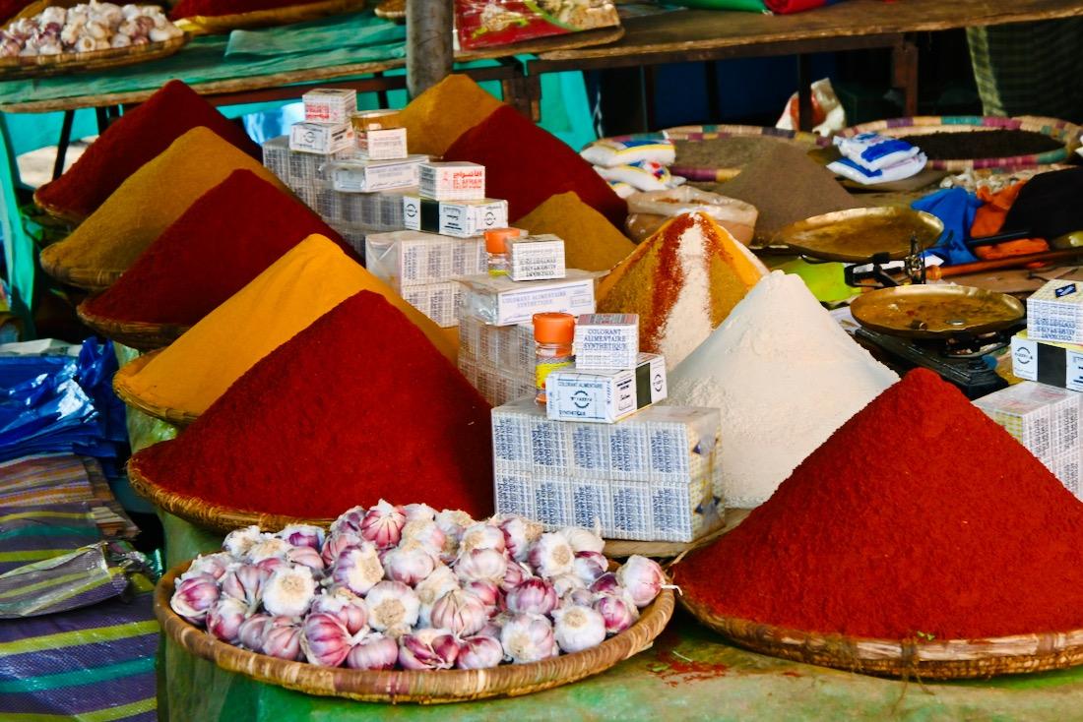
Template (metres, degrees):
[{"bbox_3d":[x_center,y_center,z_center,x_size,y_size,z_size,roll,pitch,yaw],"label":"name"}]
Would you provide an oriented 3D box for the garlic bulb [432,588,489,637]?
[{"bbox_3d":[-0.076,0.231,1.990,0.051,0.051,0.046,-8,52,11],"label":"garlic bulb"}]

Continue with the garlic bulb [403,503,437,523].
[{"bbox_3d":[-0.128,0.166,2.310,0.048,0.046,0.048,0,14,0],"label":"garlic bulb"}]

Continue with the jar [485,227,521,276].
[{"bbox_3d":[-0.051,-0.126,2.904,0.048,0.099,0.048,0,12,0],"label":"jar"}]

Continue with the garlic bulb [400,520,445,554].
[{"bbox_3d":[-0.117,0.175,2.140,0.046,0.046,0.043,-1,37,16],"label":"garlic bulb"}]

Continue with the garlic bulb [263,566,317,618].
[{"bbox_3d":[-0.242,0.222,2.082,0.051,0.051,0.046,4,-20,-12],"label":"garlic bulb"}]

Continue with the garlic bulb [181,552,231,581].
[{"bbox_3d":[-0.348,0.216,2.246,0.050,0.044,0.050,0,12,0],"label":"garlic bulb"}]

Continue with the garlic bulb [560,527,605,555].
[{"bbox_3d":[0.042,0.197,2.326,0.048,0.049,0.048,19,24,0],"label":"garlic bulb"}]

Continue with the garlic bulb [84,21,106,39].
[{"bbox_3d":[-1.061,-0.788,5.150,0.053,0.047,0.053,0,12,0],"label":"garlic bulb"}]

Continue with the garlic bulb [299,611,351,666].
[{"bbox_3d":[-0.196,0.253,1.965,0.046,0.050,0.050,-6,0,15],"label":"garlic bulb"}]

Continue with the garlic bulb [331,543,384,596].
[{"bbox_3d":[-0.178,0.203,2.106,0.051,0.051,0.047,11,-18,-36],"label":"garlic bulb"}]

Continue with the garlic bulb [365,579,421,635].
[{"bbox_3d":[-0.143,0.237,2.079,0.052,0.052,0.047,-1,18,-3],"label":"garlic bulb"}]

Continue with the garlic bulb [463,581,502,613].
[{"bbox_3d":[-0.057,0.221,2.020,0.046,0.044,0.046,4,15,16],"label":"garlic bulb"}]

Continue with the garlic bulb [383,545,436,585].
[{"bbox_3d":[-0.129,0.199,2.111,0.051,0.046,0.051,0,14,0],"label":"garlic bulb"}]

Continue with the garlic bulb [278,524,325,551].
[{"bbox_3d":[-0.255,0.192,2.305,0.050,0.044,0.050,0,12,0],"label":"garlic bulb"}]

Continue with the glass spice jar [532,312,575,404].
[{"bbox_3d":[0.015,-0.002,2.480,0.048,0.099,0.048,0,12,0],"label":"glass spice jar"}]

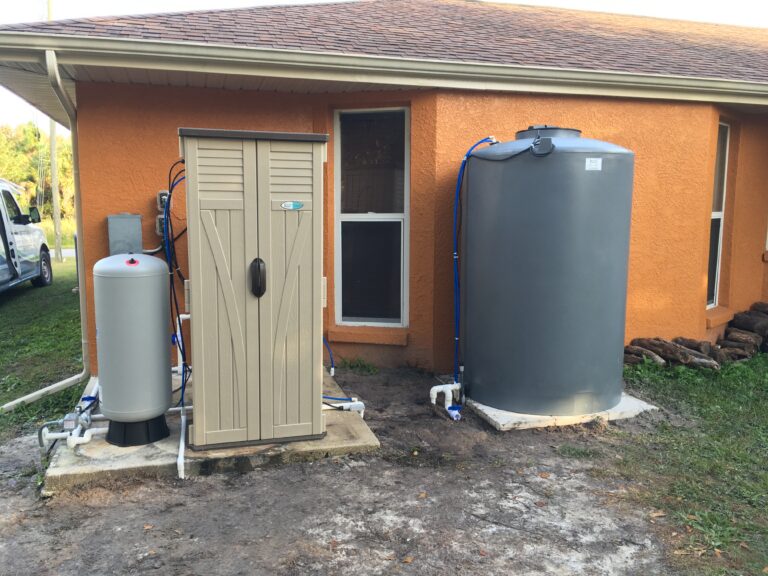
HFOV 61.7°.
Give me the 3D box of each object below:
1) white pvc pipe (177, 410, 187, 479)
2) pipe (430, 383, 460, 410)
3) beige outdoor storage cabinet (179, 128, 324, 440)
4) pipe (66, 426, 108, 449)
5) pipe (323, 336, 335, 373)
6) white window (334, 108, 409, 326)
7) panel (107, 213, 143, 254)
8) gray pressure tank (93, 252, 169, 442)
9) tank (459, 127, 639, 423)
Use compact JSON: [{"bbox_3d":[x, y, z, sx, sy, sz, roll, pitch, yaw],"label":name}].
[{"bbox_3d":[-1.256,0.939,4.000,0.045,0.140,0.900,-2,7,-16],"label":"white pvc pipe"},{"bbox_3d":[0.465,0.820,4.861,0.215,0.200,0.120,-2,7,-16],"label":"pipe"},{"bbox_3d":[-0.814,-0.009,4.029,0.820,1.820,0.650,-2,7,-16],"label":"beige outdoor storage cabinet"},{"bbox_3d":[-1.763,0.886,3.813,0.220,0.100,0.130,-2,7,-16],"label":"pipe"},{"bbox_3d":[-0.457,0.529,5.200,0.120,0.310,0.140,-2,7,-16],"label":"pipe"},{"bbox_3d":[-0.098,-0.600,5.598,0.660,1.870,0.090,2,7,14],"label":"white window"},{"bbox_3d":[-2.099,-0.386,5.231,0.270,0.420,0.110,-2,7,-16],"label":"panel"},{"bbox_3d":[-1.505,0.361,3.893,0.415,1.110,0.415,-2,7,-16],"label":"gray pressure tank"},{"bbox_3d":[1.243,-0.197,4.951,1.204,2.030,1.204,-2,7,-16],"label":"tank"}]

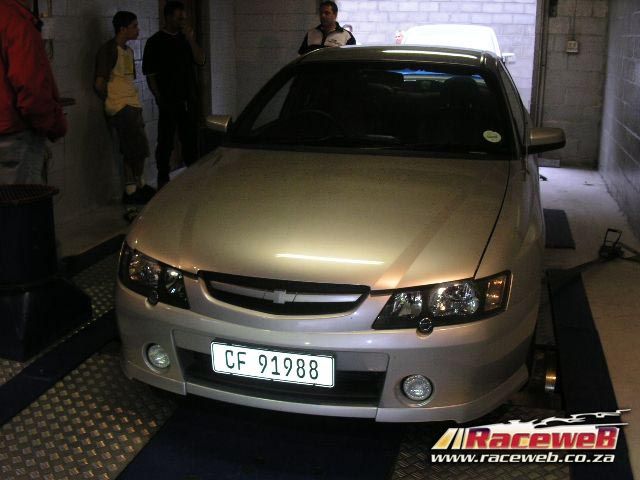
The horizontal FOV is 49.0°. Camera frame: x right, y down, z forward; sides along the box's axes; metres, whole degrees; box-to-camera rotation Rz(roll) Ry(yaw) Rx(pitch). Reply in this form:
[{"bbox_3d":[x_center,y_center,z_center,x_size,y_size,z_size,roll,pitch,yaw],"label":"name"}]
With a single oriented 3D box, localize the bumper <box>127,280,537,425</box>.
[{"bbox_3d":[-0.100,0.339,2.672,1.780,0.460,0.560,4,17,14],"label":"bumper"}]

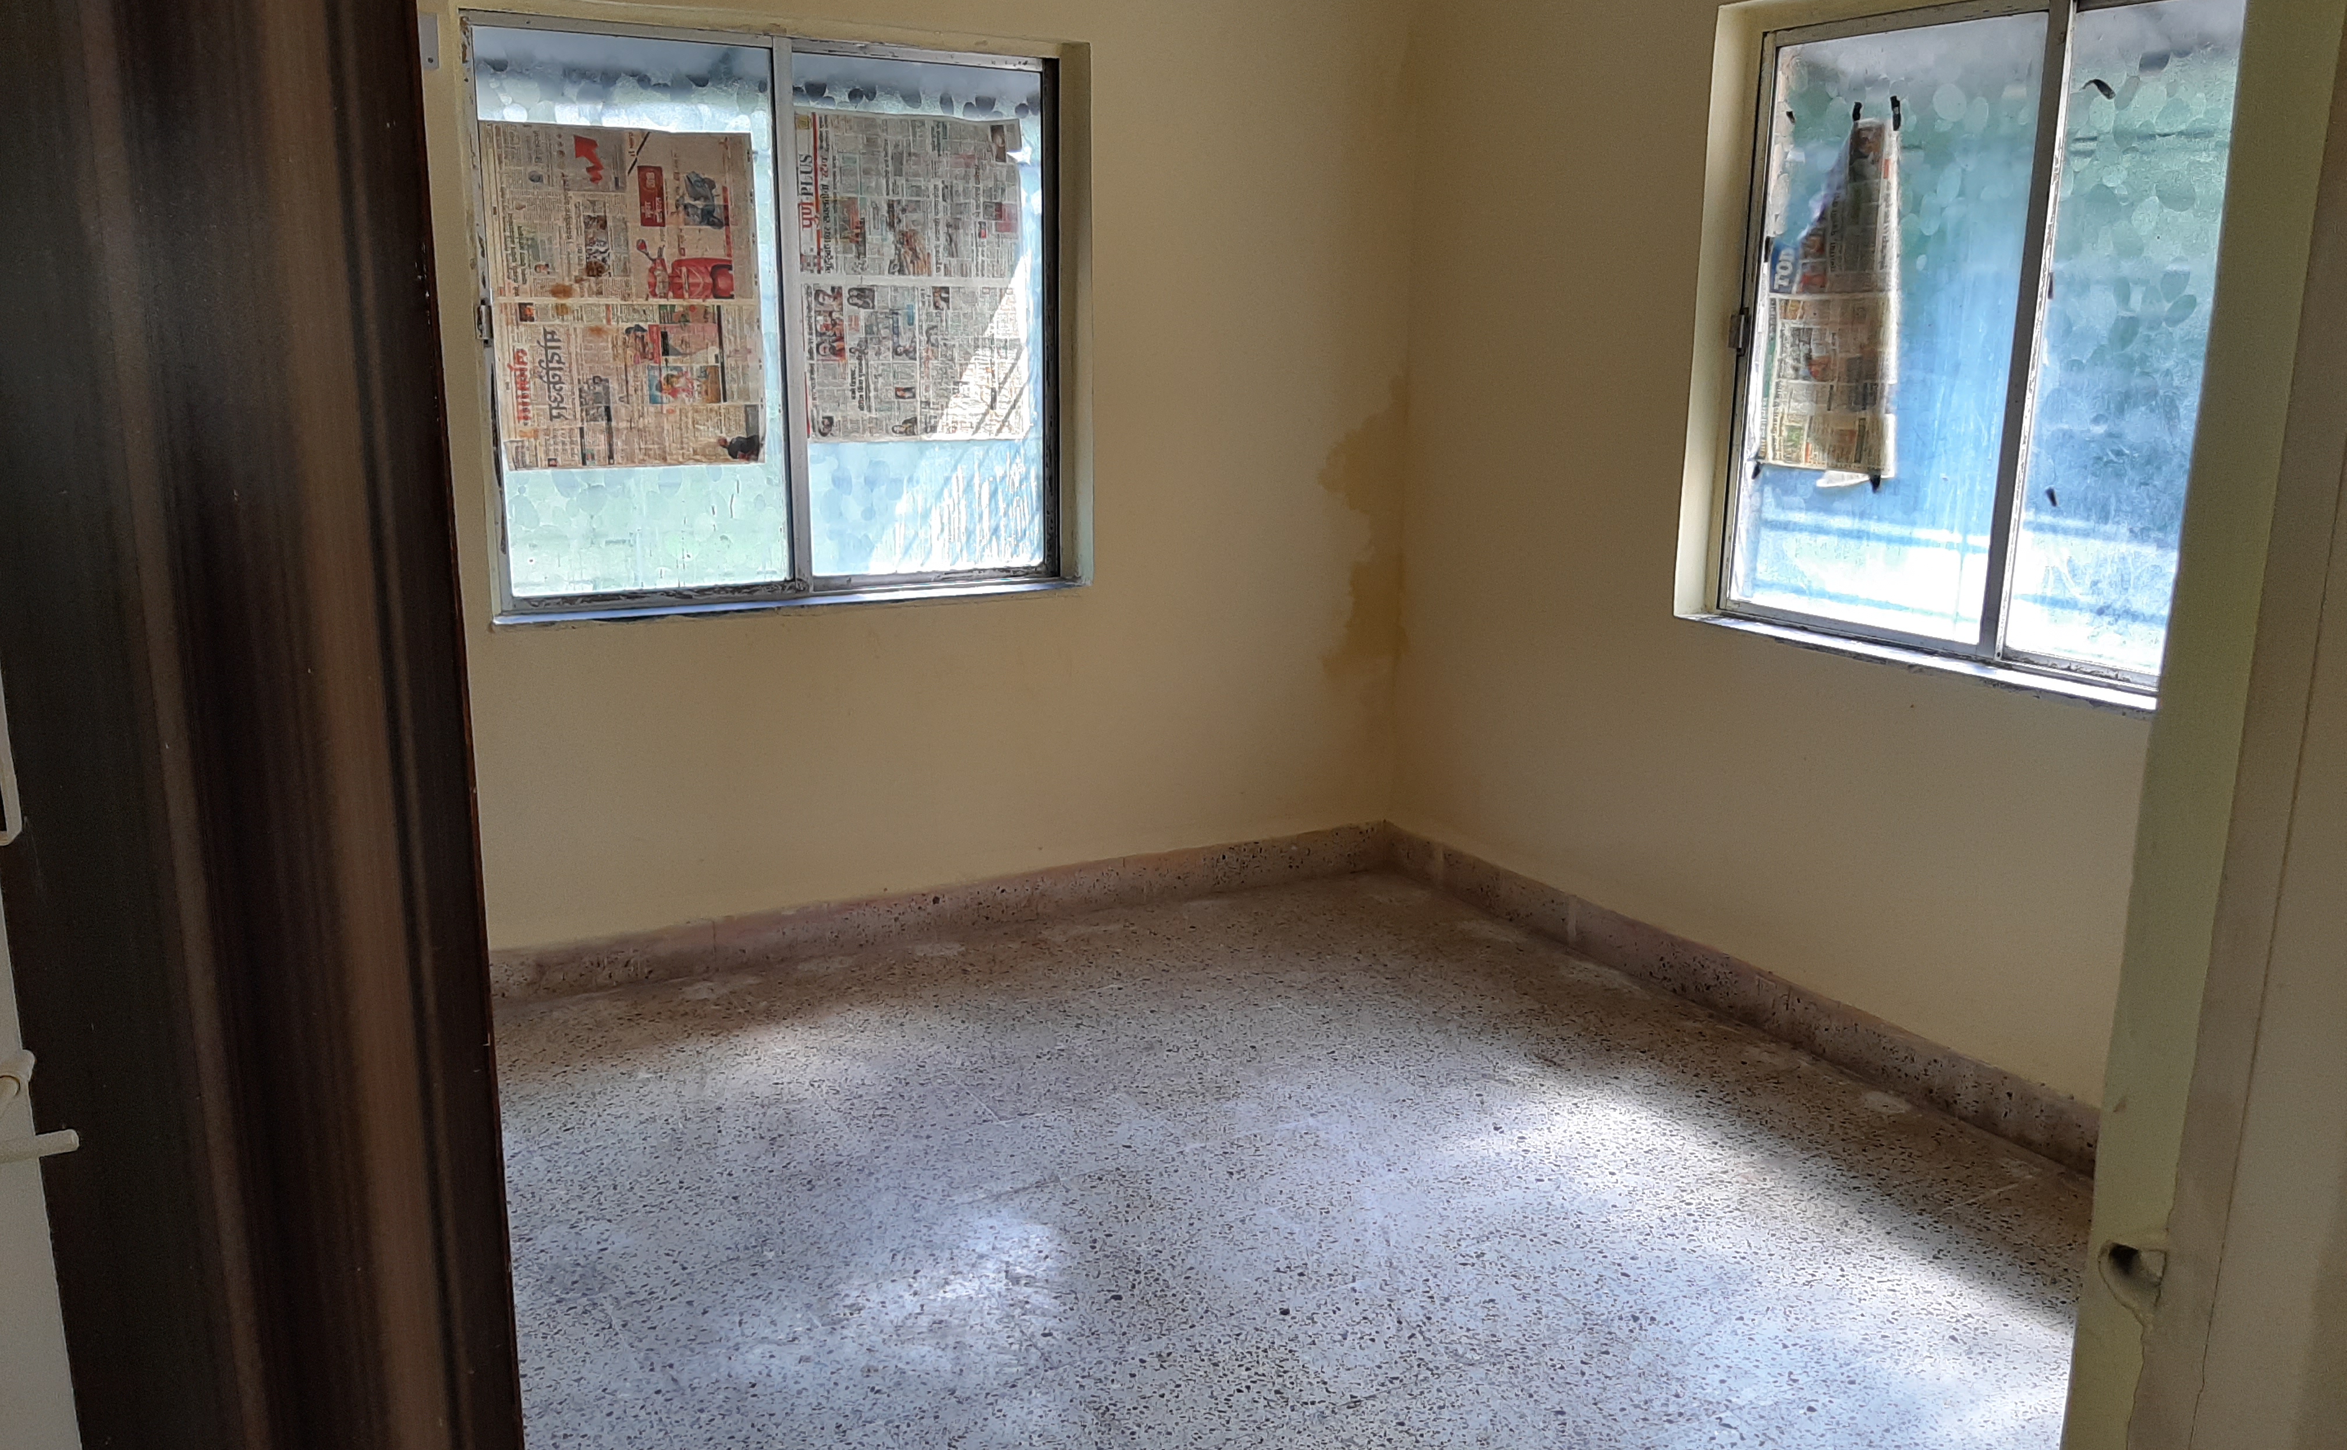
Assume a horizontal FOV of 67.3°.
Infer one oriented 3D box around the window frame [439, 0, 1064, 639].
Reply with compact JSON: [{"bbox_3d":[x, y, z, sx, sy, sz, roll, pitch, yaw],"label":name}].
[{"bbox_3d":[-0.845,-0.879,3.873,1.278,1.173,0.080,-6,14,-29],"label":"window frame"}]

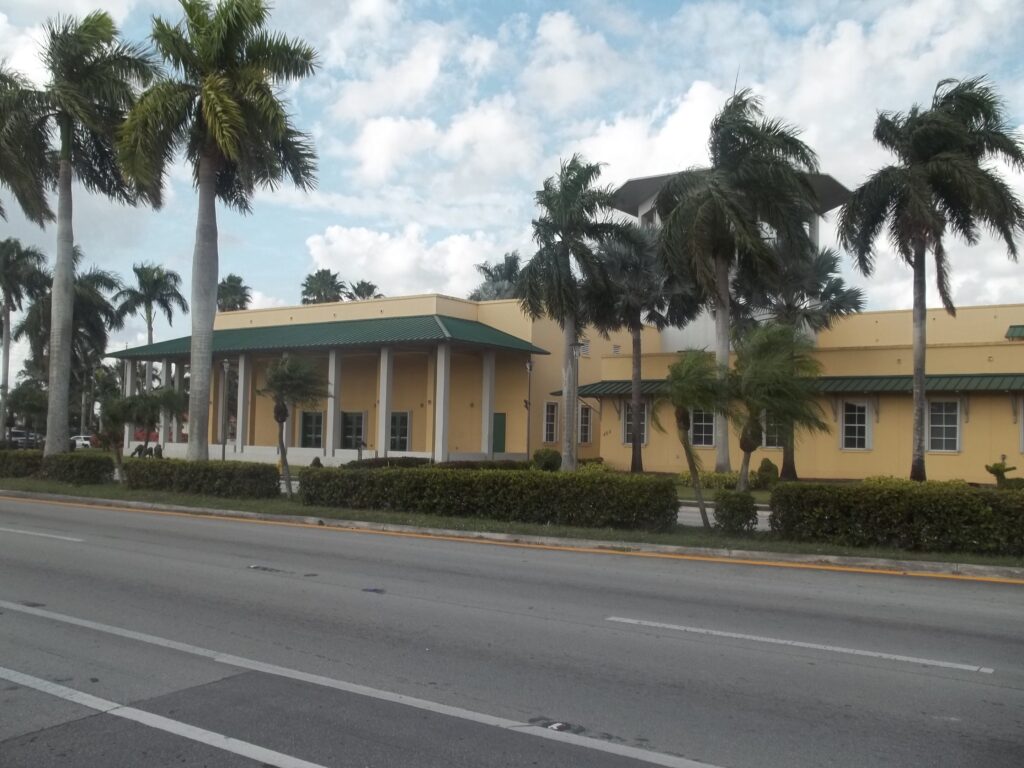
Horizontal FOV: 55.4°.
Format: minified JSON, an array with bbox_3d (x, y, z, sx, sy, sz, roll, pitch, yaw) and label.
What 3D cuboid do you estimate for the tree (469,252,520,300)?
[{"bbox_3d":[-0.861,-1.817,62.246,3.900,13.249,3.900,1,-4,-1],"label":"tree"}]

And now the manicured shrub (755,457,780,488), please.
[{"bbox_3d":[7.425,2.586,28.202,0.660,0.827,0.660,0,-4,15],"label":"manicured shrub"}]

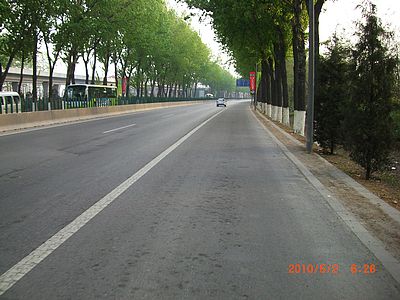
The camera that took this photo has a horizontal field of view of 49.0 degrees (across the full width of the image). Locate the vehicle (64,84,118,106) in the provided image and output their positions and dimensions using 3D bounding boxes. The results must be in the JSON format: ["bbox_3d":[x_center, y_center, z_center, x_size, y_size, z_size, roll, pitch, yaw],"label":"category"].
[{"bbox_3d":[-13.952,-7.069,58.182,2.500,3.100,11.000,1,7,7],"label":"vehicle"}]

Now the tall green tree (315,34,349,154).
[{"bbox_3d":[3.349,-1.425,11.223,1.050,3.055,1.050,0,7,0],"label":"tall green tree"}]

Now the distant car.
[{"bbox_3d":[3.701,-8.011,72.654,1.650,1.470,4.200,1,7,6],"label":"distant car"}]

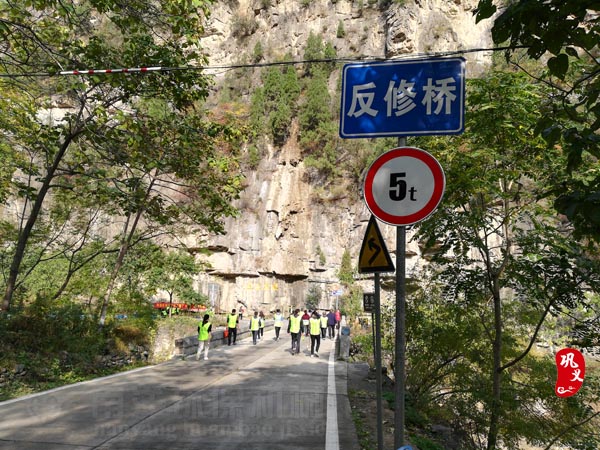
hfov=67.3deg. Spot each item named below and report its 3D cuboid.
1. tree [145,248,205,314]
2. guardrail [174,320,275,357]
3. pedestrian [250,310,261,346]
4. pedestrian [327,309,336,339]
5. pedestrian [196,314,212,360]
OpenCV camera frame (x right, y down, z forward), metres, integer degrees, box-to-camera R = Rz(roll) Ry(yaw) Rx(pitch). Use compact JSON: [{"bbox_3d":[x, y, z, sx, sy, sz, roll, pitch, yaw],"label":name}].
[{"bbox_3d":[-10.839,5.220,39.568,5.000,6.023,5.000,3,-11,-15],"label":"tree"},{"bbox_3d":[-3.329,6.345,26.679,0.360,0.650,19.852,-1,-10,7],"label":"guardrail"},{"bbox_3d":[-2.171,5.021,22.053,0.500,1.620,0.380,-1,-11,5],"label":"pedestrian"},{"bbox_3d":[1.805,5.628,25.655,0.540,1.640,0.380,-1,-11,5],"label":"pedestrian"},{"bbox_3d":[-3.392,4.009,16.152,0.500,1.610,0.400,-1,-11,5],"label":"pedestrian"}]

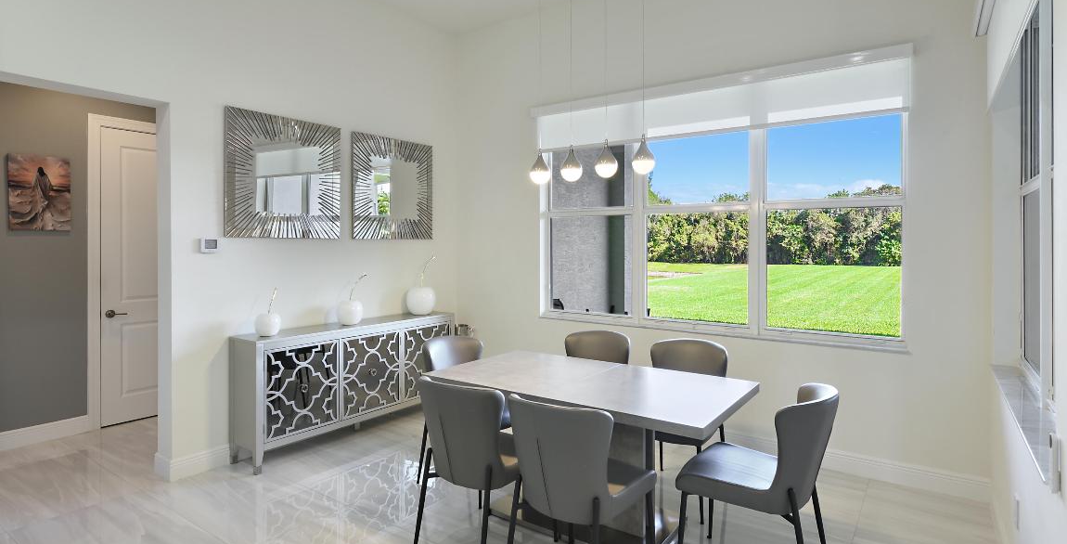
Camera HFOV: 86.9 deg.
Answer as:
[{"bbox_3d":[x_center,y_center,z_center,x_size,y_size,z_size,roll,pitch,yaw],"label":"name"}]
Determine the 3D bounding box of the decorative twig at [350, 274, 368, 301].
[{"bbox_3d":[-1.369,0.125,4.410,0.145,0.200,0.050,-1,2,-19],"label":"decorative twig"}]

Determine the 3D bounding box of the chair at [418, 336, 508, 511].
[{"bbox_3d":[-0.388,0.886,3.547,0.595,0.865,0.500,2,3,36],"label":"chair"}]

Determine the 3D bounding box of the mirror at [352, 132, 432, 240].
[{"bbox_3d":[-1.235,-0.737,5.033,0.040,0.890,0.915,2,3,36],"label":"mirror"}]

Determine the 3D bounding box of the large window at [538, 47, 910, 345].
[{"bbox_3d":[1.205,-0.493,4.326,2.800,1.885,0.130,2,3,36],"label":"large window"}]

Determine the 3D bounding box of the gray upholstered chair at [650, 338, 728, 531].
[{"bbox_3d":[0.889,0.895,3.374,0.500,0.865,0.600,2,3,36],"label":"gray upholstered chair"}]

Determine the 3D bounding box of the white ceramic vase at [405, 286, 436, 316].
[{"bbox_3d":[-1.000,0.253,5.040,0.252,0.248,0.252,0,2,0],"label":"white ceramic vase"}]

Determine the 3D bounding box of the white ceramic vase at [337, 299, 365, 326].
[{"bbox_3d":[-1.434,0.315,4.410,0.198,0.190,0.198,0,2,0],"label":"white ceramic vase"}]

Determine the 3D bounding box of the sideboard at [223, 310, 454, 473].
[{"bbox_3d":[-1.387,0.839,4.483,0.345,0.865,1.840,2,3,36],"label":"sideboard"}]

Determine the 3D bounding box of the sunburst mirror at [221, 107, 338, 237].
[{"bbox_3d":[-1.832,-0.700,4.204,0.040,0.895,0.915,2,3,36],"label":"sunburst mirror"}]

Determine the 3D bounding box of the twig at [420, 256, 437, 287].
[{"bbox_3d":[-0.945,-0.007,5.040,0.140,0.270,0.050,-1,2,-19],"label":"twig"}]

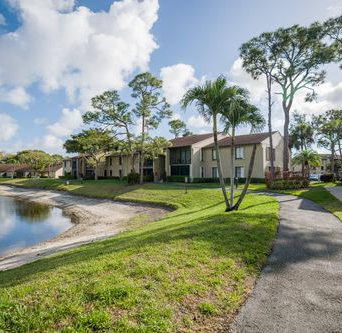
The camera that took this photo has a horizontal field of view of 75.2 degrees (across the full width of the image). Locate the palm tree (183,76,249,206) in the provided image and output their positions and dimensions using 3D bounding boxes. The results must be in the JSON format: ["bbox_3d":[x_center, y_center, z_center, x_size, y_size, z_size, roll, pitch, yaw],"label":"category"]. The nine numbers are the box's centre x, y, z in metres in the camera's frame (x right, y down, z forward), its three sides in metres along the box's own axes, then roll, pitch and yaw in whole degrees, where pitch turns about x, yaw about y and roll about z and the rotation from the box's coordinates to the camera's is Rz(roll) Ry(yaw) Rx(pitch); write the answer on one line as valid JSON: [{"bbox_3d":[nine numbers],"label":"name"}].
[{"bbox_3d":[1.724,-0.911,8.800,2.600,5.300,2.500,0,-2,0],"label":"palm tree"}]

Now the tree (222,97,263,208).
[{"bbox_3d":[2.833,-0.555,8.800,1.800,4.500,1.800,0,-2,0],"label":"tree"}]

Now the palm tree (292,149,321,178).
[{"bbox_3d":[13.422,0.050,22.000,2.900,3.600,2.800,0,-2,0],"label":"palm tree"}]

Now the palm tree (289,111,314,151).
[{"bbox_3d":[17.627,-2.566,30.000,3.400,9.400,3.300,0,-2,0],"label":"palm tree"}]

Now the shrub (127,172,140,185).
[{"bbox_3d":[-5.572,1.783,33.000,1.800,1.800,1.700,0,-2,0],"label":"shrub"}]

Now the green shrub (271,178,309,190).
[{"bbox_3d":[10.008,1.507,18.600,3.200,1.000,1.600,0,-2,0],"label":"green shrub"}]

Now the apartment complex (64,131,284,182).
[{"bbox_3d":[-7.200,-0.600,51.500,60.000,7.600,13.000,-2,-3,43],"label":"apartment complex"}]

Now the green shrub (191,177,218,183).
[{"bbox_3d":[5.023,2.024,33.300,4.400,0.850,1.000,-2,-3,43],"label":"green shrub"}]

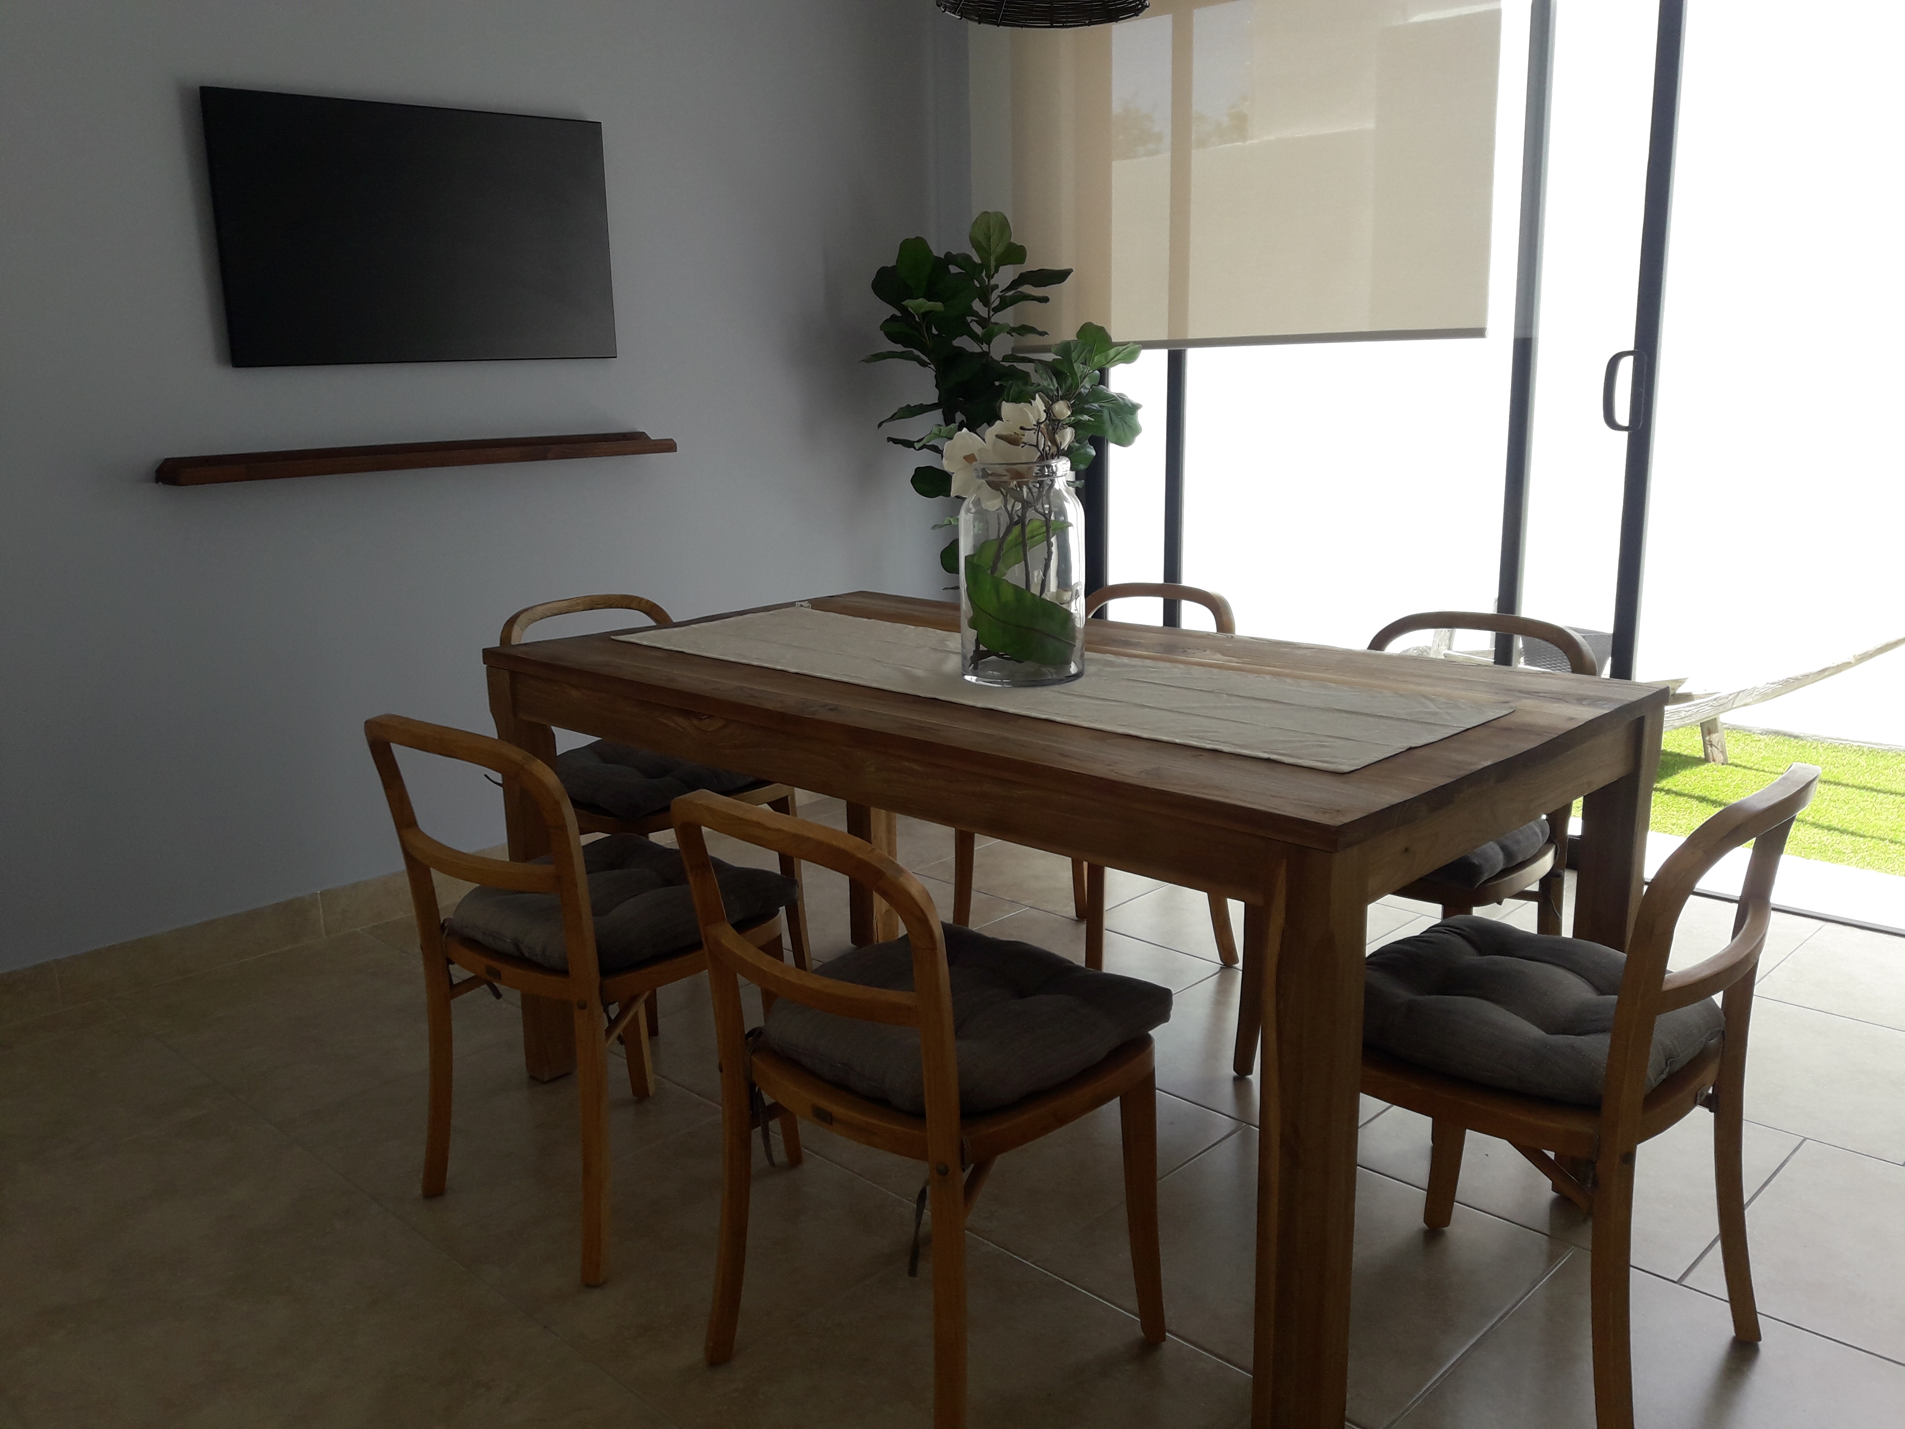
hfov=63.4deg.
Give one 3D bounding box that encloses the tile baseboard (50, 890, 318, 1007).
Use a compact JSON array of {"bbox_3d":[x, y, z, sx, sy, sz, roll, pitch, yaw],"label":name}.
[{"bbox_3d":[-1.638,0.504,3.344,0.012,0.108,0.550,11,17,43],"label":"tile baseboard"}]

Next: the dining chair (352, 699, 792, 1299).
[{"bbox_3d":[-0.545,0.362,2.395,0.465,0.803,0.485,9,16,38],"label":"dining chair"}]

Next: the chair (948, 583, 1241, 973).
[{"bbox_3d":[0.286,0.150,3.268,0.485,0.803,0.465,-11,16,-39],"label":"chair"}]

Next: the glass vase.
[{"bbox_3d":[0.105,-0.218,2.318,0.191,0.325,0.191,-1,12,0],"label":"glass vase"}]

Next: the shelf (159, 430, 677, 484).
[{"bbox_3d":[-1.195,-0.610,3.632,0.110,0.053,1.245,11,17,43],"label":"shelf"}]

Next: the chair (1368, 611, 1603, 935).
[{"bbox_3d":[0.812,0.240,2.804,0.485,0.803,0.465,-11,16,-36],"label":"chair"}]

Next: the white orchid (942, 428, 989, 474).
[{"bbox_3d":[0.019,-0.392,2.312,0.078,0.085,0.065,5,14,26],"label":"white orchid"}]

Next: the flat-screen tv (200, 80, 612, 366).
[{"bbox_3d":[-1.205,-1.093,3.533,0.050,0.557,0.949,11,17,43],"label":"flat-screen tv"}]

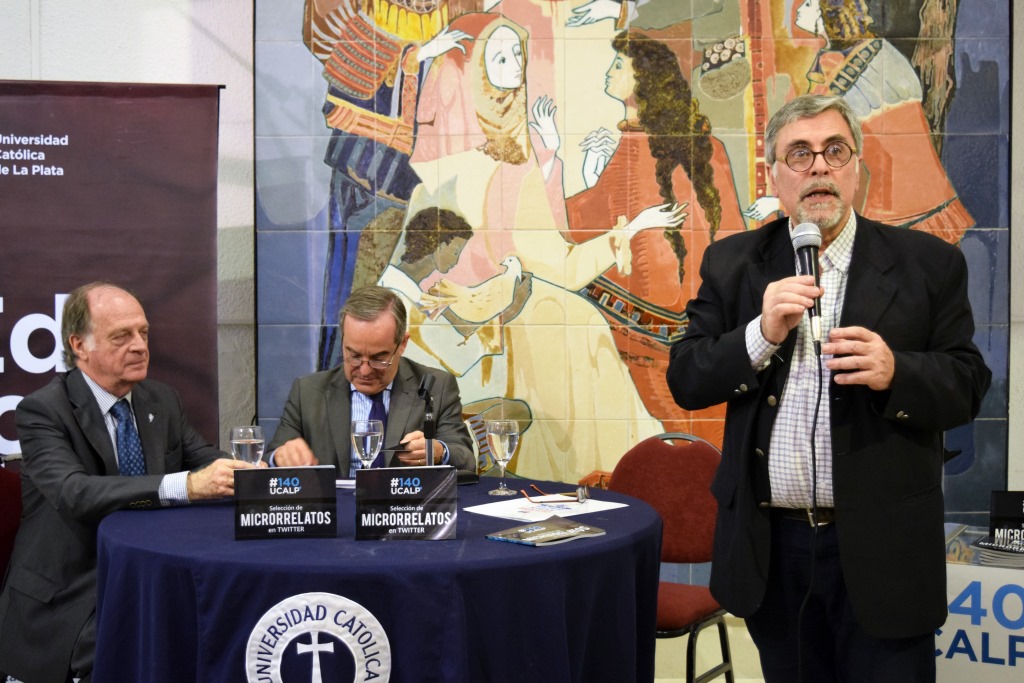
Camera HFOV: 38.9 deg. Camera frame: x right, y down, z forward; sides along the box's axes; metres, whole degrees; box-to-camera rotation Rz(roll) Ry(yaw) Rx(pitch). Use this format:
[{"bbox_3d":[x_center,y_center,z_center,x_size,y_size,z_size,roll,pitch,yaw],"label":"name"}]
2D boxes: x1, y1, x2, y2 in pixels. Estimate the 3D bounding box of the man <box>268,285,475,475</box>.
[{"bbox_3d":[-0.365,0.477,3.809,0.560,1.250,0.740,0,2,-2],"label":"man"}]

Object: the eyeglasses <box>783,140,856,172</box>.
[{"bbox_3d":[0.563,-0.337,2.684,0.138,0.048,0.140,-5,2,7],"label":"eyeglasses"}]

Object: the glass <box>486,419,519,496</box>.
[{"bbox_3d":[-0.022,0.281,3.520,0.077,0.172,0.077,0,2,0],"label":"glass"}]

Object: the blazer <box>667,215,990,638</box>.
[{"bbox_3d":[0.585,0.161,2.680,0.570,0.780,0.400,1,2,22],"label":"blazer"}]

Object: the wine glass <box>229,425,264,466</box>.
[{"bbox_3d":[-0.613,0.285,3.360,0.077,0.172,0.077,0,2,0],"label":"wine glass"}]

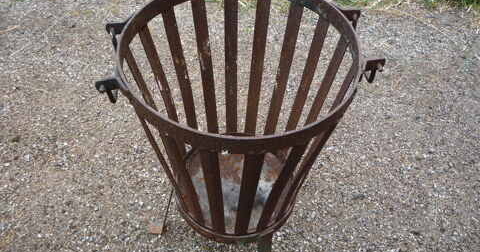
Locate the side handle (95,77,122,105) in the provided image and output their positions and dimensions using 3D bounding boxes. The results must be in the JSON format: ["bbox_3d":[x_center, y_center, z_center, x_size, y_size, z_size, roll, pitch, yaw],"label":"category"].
[{"bbox_3d":[-0.240,-0.067,0.763,0.043,0.049,0.023,-5,51,-6],"label":"side handle"}]

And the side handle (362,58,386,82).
[{"bbox_3d":[0.263,-0.109,0.817,0.043,0.049,0.023,-4,51,-6],"label":"side handle"}]

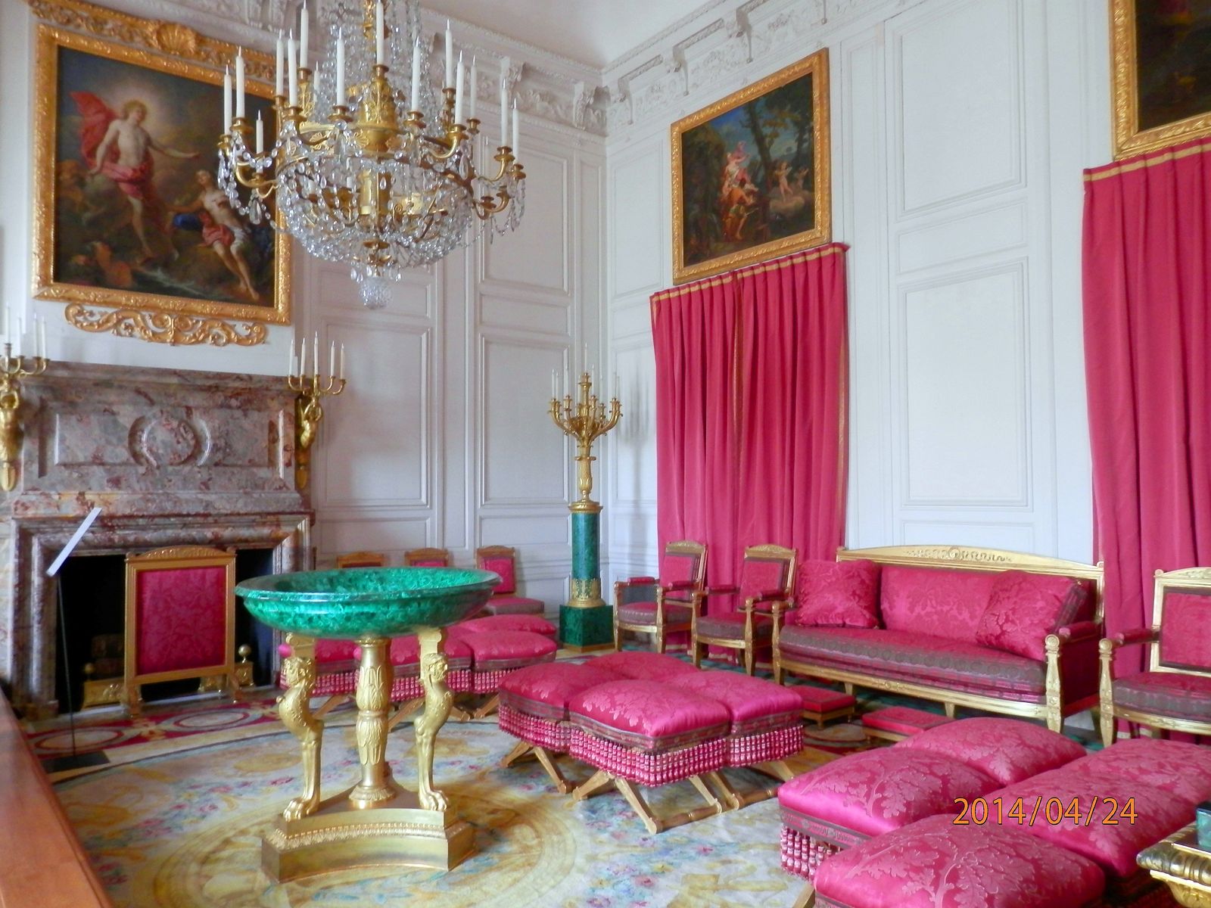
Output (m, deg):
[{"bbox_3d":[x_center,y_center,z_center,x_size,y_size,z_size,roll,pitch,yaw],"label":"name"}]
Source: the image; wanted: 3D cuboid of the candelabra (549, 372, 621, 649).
[{"bbox_3d":[-0.206,0.542,8.777,0.718,2.774,0.718,1,-3,-37],"label":"candelabra"}]

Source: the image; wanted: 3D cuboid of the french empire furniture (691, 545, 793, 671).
[{"bbox_3d":[1.169,1.288,7.430,0.620,1.028,0.640,-3,-3,44],"label":"french empire furniture"}]

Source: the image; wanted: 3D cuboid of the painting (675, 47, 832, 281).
[{"bbox_3d":[1.233,-2.462,7.789,0.100,1.586,1.883,1,-3,-38],"label":"painting"}]

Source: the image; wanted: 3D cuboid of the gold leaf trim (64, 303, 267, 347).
[{"bbox_3d":[-3.436,-0.985,6.939,1.455,0.247,0.078,1,-3,-37],"label":"gold leaf trim"}]

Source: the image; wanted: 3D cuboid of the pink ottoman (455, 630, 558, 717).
[{"bbox_3d":[-0.753,1.566,6.419,0.660,0.533,0.485,1,-3,-37],"label":"pink ottoman"}]

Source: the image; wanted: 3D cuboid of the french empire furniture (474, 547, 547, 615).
[{"bbox_3d":[-0.925,1.424,8.508,0.504,1.004,0.553,1,-3,-37],"label":"french empire furniture"}]

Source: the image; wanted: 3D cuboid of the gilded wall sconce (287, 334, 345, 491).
[{"bbox_3d":[-2.344,-0.333,7.117,0.400,1.271,0.440,-1,-2,7],"label":"gilded wall sconce"}]

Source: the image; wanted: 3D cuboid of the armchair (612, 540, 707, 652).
[{"bbox_3d":[0.530,1.385,8.513,0.640,1.057,0.679,1,-3,-37],"label":"armchair"}]

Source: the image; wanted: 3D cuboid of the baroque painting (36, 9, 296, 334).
[{"bbox_3d":[-3.331,-2.065,6.724,1.774,1.986,0.110,1,-2,-37],"label":"baroque painting"}]

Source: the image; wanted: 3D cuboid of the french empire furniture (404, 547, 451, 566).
[{"bbox_3d":[-1.403,1.332,7.513,0.490,1.000,0.540,1,-3,-38],"label":"french empire furniture"}]

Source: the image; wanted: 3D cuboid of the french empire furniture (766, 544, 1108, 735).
[{"bbox_3d":[2.294,1.237,6.318,0.698,1.140,2.212,1,-3,-37],"label":"french empire furniture"}]

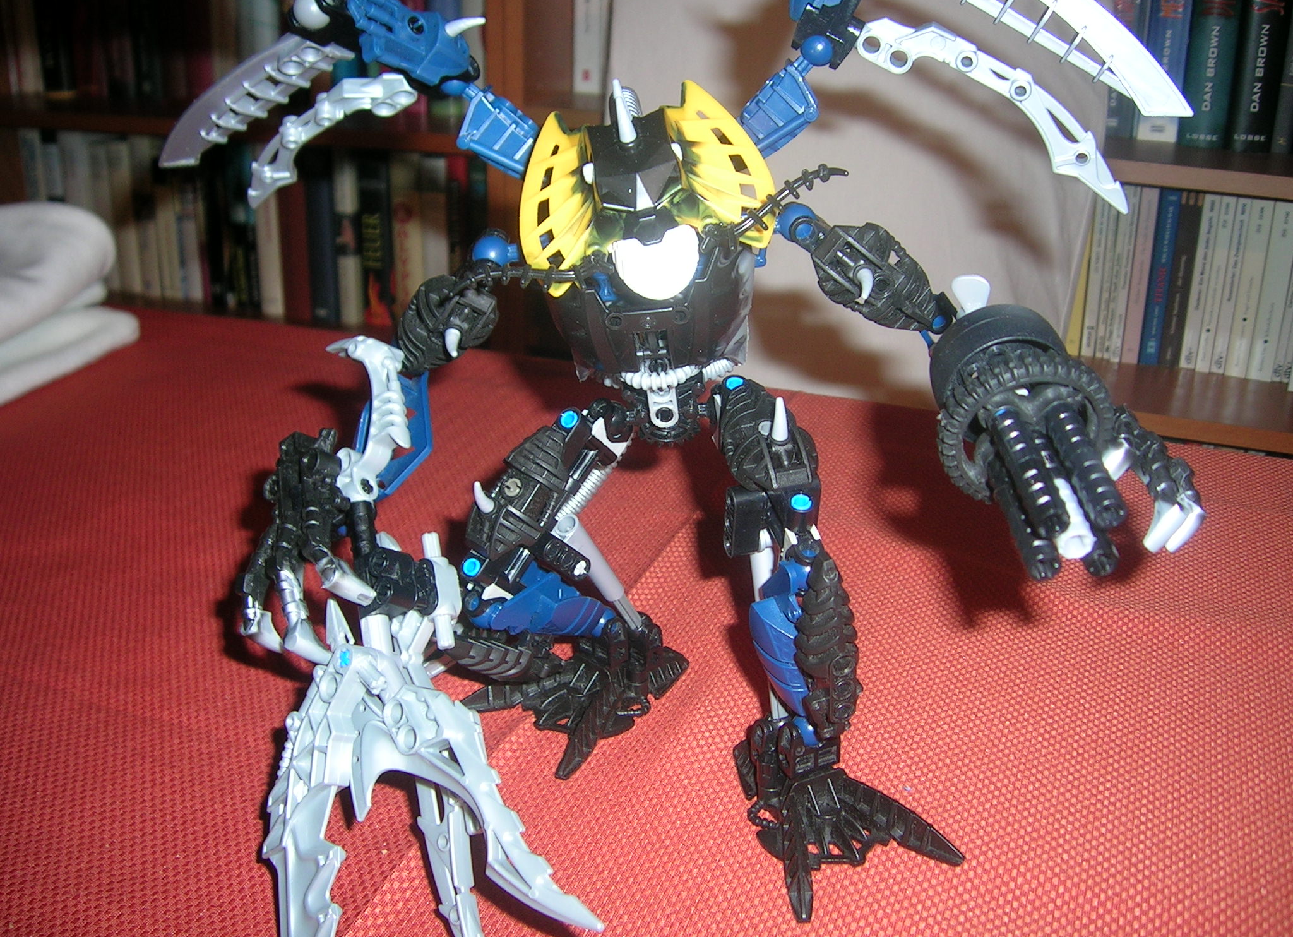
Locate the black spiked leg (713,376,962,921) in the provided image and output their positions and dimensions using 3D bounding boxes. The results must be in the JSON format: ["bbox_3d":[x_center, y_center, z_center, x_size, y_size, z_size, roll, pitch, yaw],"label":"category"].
[{"bbox_3d":[0.048,0.040,0.369,0.058,0.125,0.101,-6,20,-21],"label":"black spiked leg"}]

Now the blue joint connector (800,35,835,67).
[{"bbox_3d":[0.055,-0.135,0.422,0.011,0.011,0.011,10,21,24],"label":"blue joint connector"}]

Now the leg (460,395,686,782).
[{"bbox_3d":[-0.025,0.034,0.417,0.060,0.104,0.075,17,24,37],"label":"leg"}]

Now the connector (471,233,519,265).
[{"bbox_3d":[-0.045,-0.064,0.387,0.015,0.011,0.011,10,21,24],"label":"connector"}]

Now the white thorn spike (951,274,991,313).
[{"bbox_3d":[0.093,-0.049,0.373,0.011,0.016,0.006,4,19,9],"label":"white thorn spike"}]

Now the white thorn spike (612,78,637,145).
[{"bbox_3d":[-0.006,-0.093,0.342,0.005,0.018,0.006,-4,28,12],"label":"white thorn spike"}]

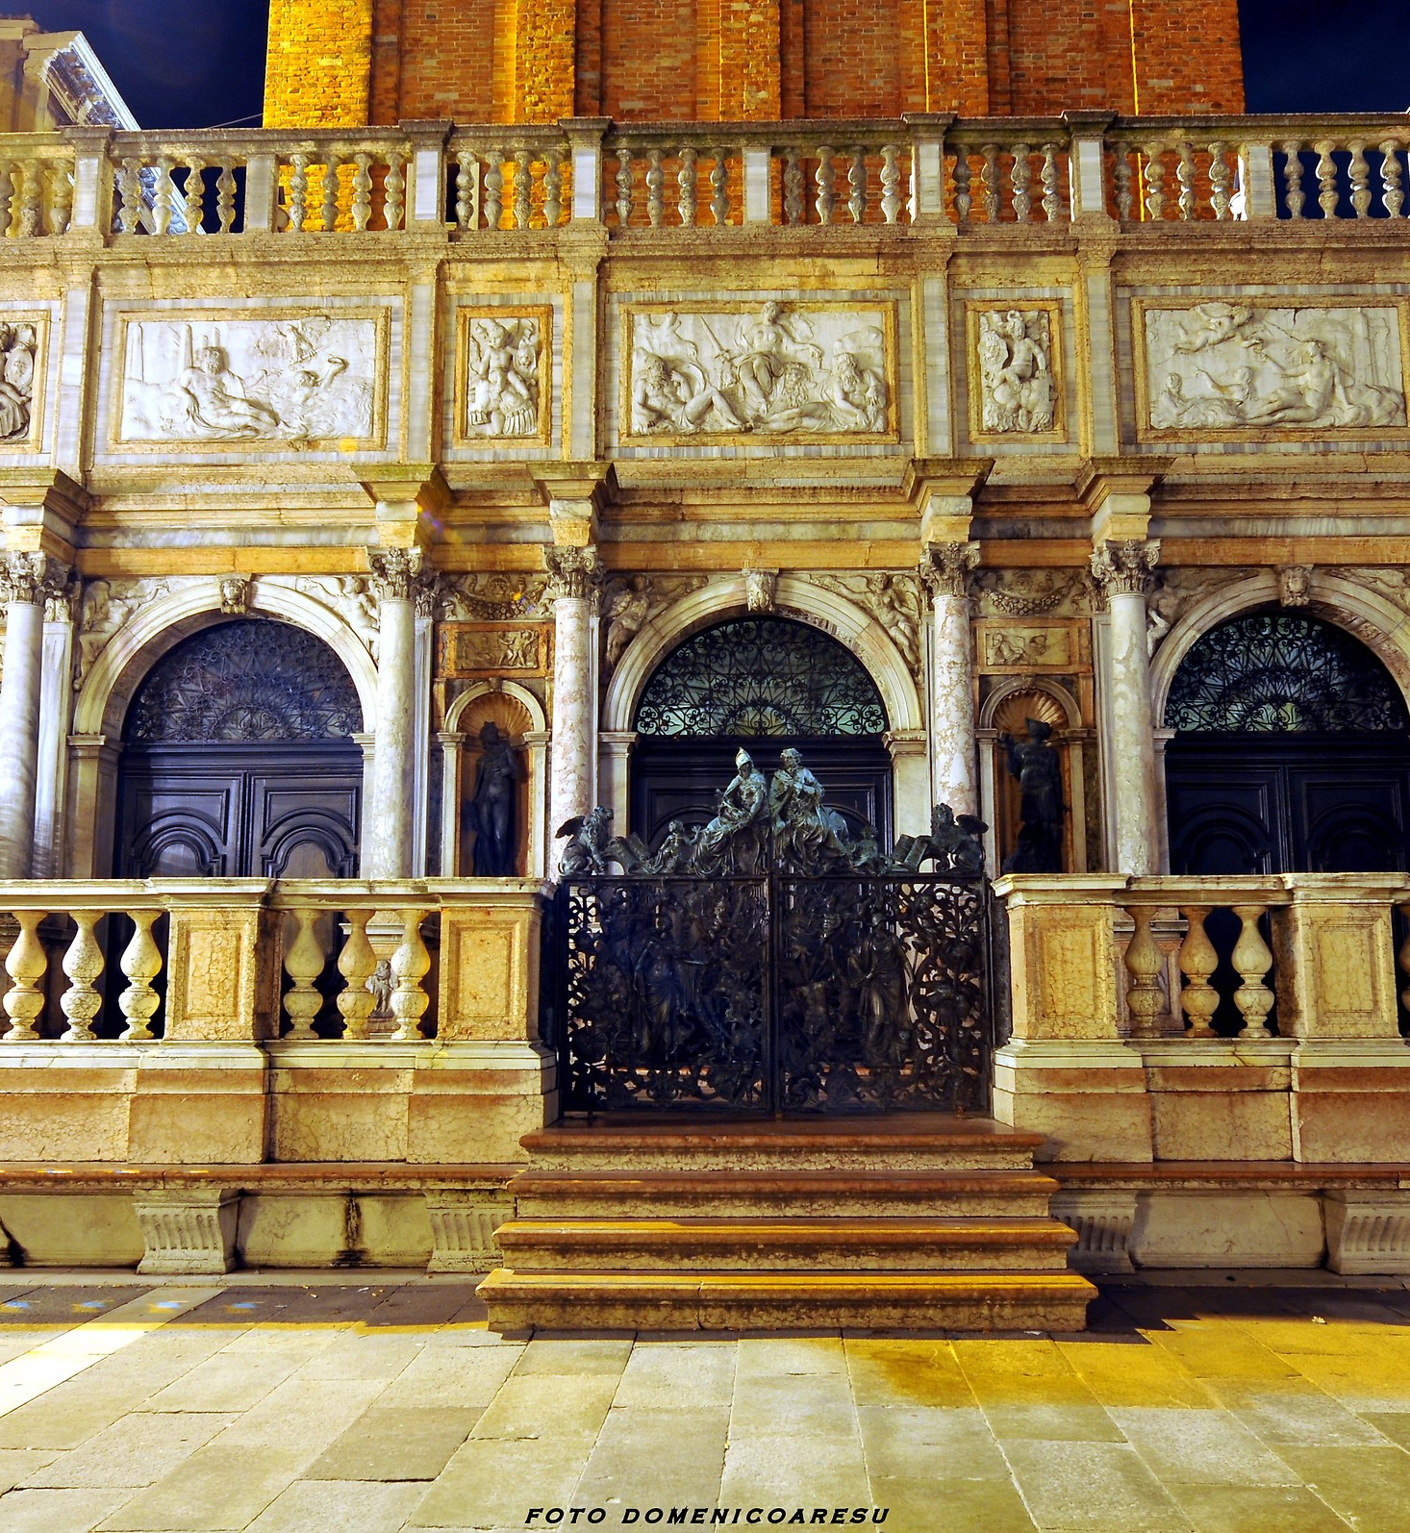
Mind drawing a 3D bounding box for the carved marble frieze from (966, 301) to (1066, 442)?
[{"bbox_3d":[2.659,-3.372,13.218,0.817,1.276,0.140,0,-9,1],"label":"carved marble frieze"}]

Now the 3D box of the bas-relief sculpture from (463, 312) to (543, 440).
[{"bbox_3d":[-1.736,-3.348,13.308,0.680,1.155,0.140,0,-9,1],"label":"bas-relief sculpture"}]

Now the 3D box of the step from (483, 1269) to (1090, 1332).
[{"bbox_3d":[0.323,2.140,6.188,2.425,0.178,0.400,0,-9,1],"label":"step"}]

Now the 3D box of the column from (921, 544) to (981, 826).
[{"bbox_3d":[1.977,-0.257,12.149,0.480,2.996,0.480,0,-9,1],"label":"column"}]

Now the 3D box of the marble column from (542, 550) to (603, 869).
[{"bbox_3d":[-1.056,-0.253,12.303,0.470,3.013,0.470,0,-9,1],"label":"marble column"}]

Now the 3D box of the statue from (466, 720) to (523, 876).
[{"bbox_3d":[-1.811,0.330,13.221,0.481,1.470,0.400,0,-9,1],"label":"statue"}]

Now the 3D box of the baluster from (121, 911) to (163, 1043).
[{"bbox_3d":[-3.008,1.117,8.203,0.220,0.689,0.220,0,-9,1],"label":"baluster"}]

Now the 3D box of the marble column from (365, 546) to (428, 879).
[{"bbox_3d":[-2.496,-0.247,12.331,0.470,3.020,0.470,0,-9,1],"label":"marble column"}]

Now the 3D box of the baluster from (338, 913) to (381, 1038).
[{"bbox_3d":[-1.704,1.019,7.552,0.194,0.628,0.194,0,-9,1],"label":"baluster"}]

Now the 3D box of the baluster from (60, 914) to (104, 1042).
[{"bbox_3d":[-3.501,1.174,8.634,0.222,0.718,0.222,0,-9,1],"label":"baluster"}]

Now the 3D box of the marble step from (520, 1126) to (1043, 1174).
[{"bbox_3d":[0.379,1.944,7.823,2.582,0.174,0.500,0,-9,1],"label":"marble step"}]

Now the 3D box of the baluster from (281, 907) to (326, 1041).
[{"bbox_3d":[-2.097,1.072,8.013,0.222,0.685,0.222,0,-9,1],"label":"baluster"}]

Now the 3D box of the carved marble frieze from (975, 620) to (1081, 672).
[{"bbox_3d":[2.711,-0.990,12.923,0.857,0.443,0.100,0,-9,1],"label":"carved marble frieze"}]

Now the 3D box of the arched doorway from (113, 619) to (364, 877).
[{"bbox_3d":[-3.947,0.548,13.063,2.231,3.747,0.470,0,-9,2],"label":"arched doorway"}]

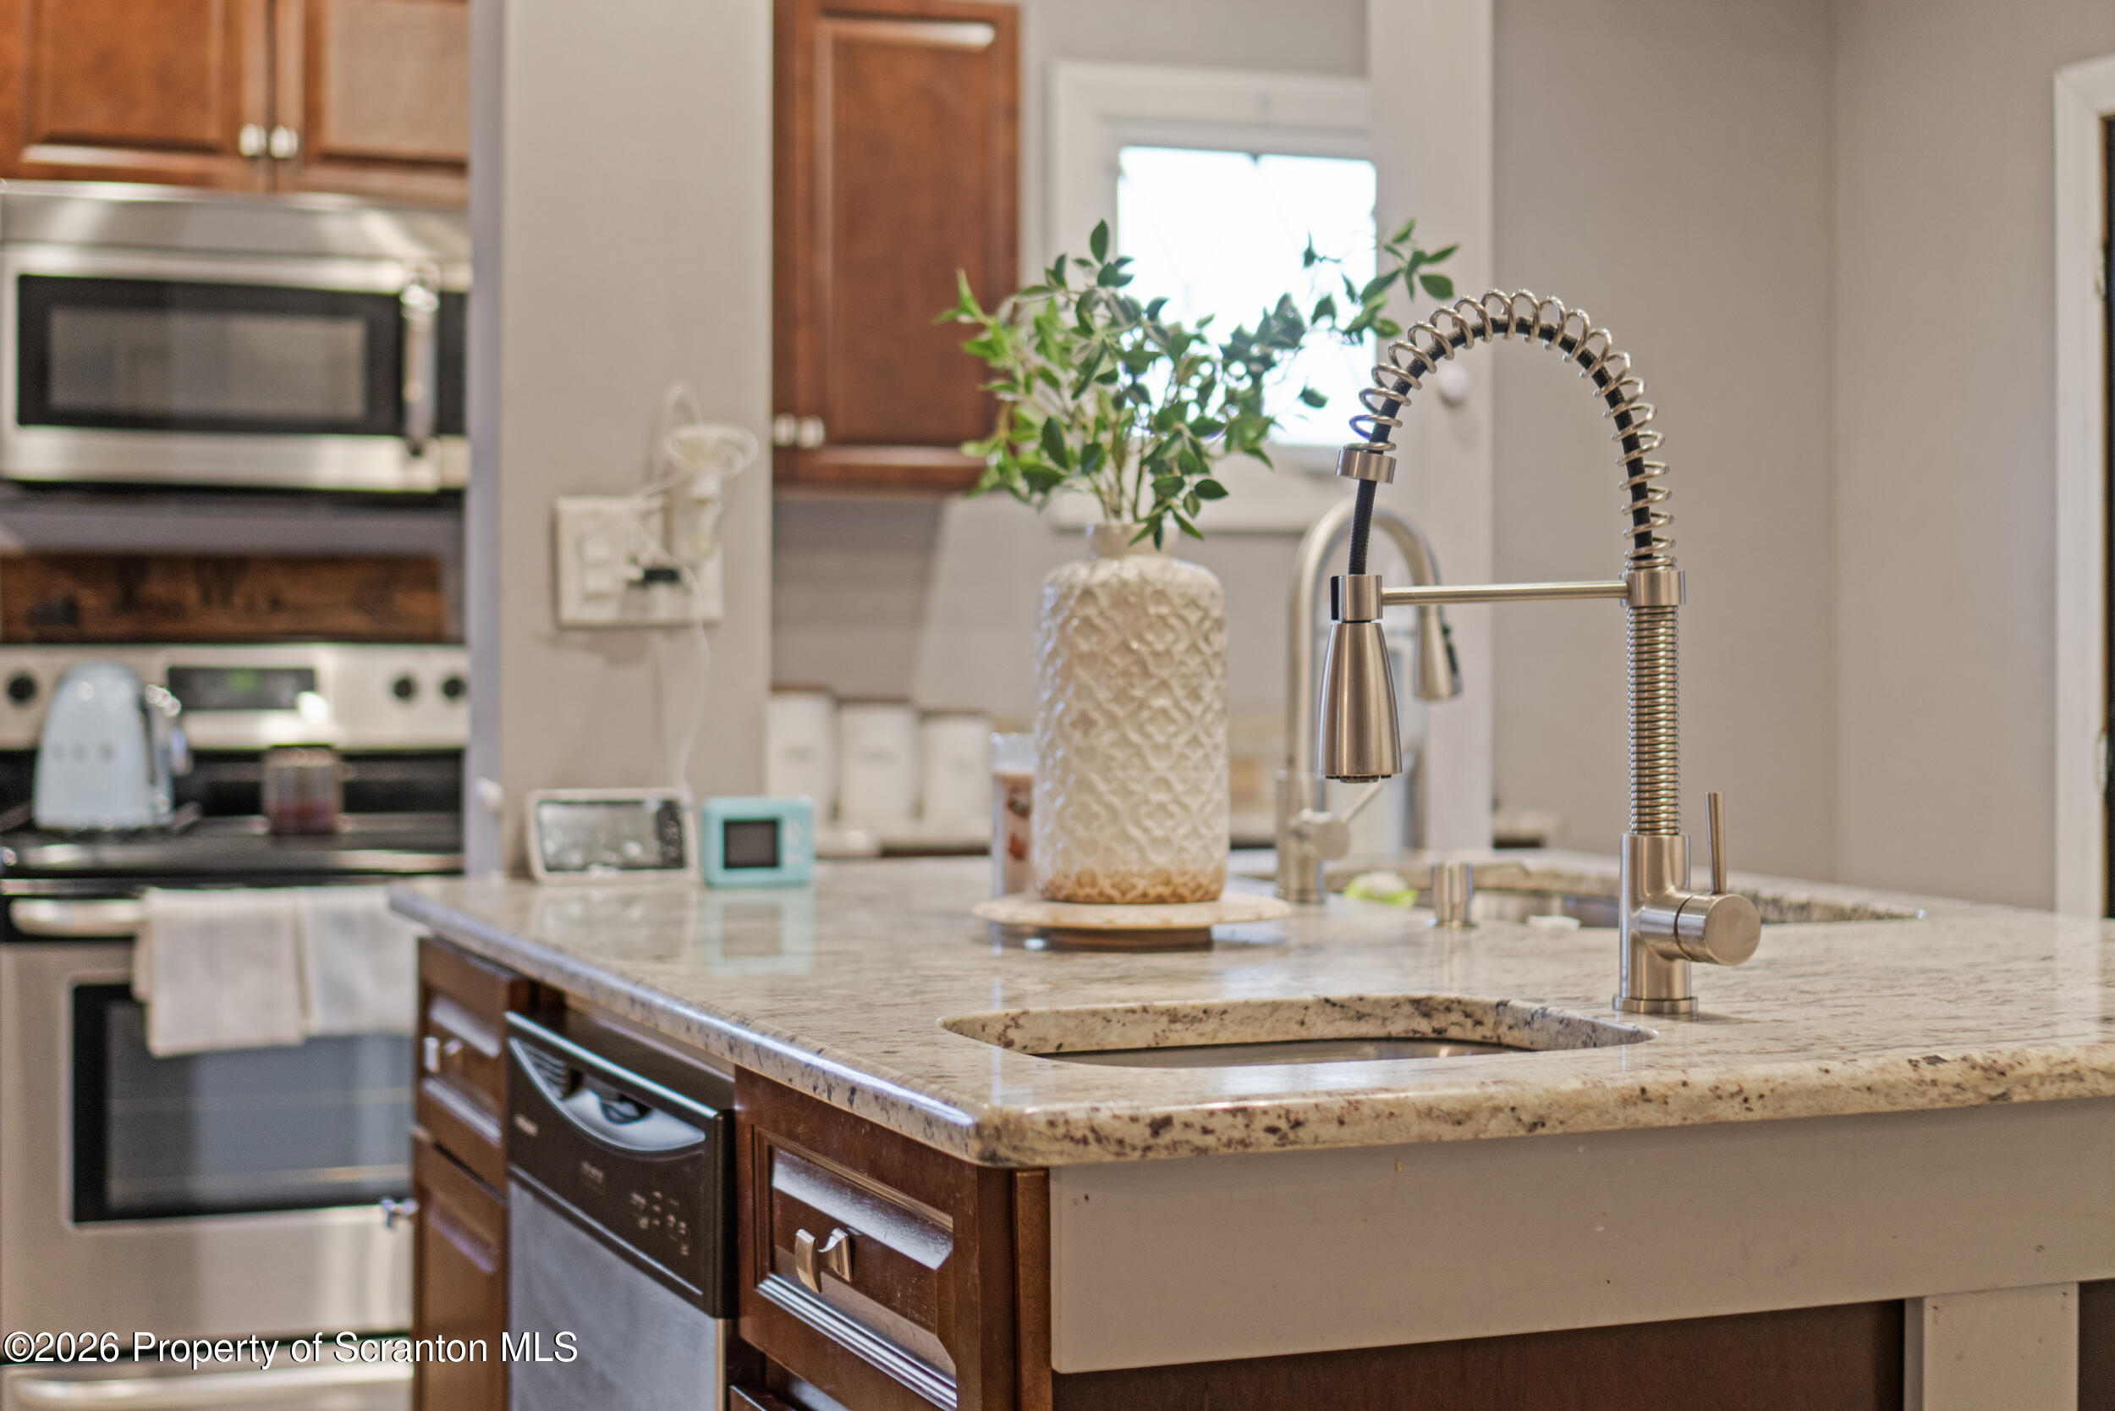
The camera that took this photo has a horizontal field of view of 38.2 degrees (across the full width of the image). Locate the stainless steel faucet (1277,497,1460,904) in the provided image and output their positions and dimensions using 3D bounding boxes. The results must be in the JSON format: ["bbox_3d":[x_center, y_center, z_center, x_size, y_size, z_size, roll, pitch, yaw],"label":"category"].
[{"bbox_3d":[0.302,-0.007,2.872,0.192,0.380,0.090,0,1,-23],"label":"stainless steel faucet"}]

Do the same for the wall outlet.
[{"bbox_3d":[-0.427,-0.147,3.130,0.175,0.132,0.015,0,1,-23],"label":"wall outlet"}]

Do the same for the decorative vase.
[{"bbox_3d":[0.059,0.006,2.471,0.156,0.301,0.156,0,1,0],"label":"decorative vase"}]

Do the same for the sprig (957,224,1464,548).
[{"bbox_3d":[0.113,-0.260,2.451,0.400,0.262,0.280,0,1,0],"label":"sprig"}]

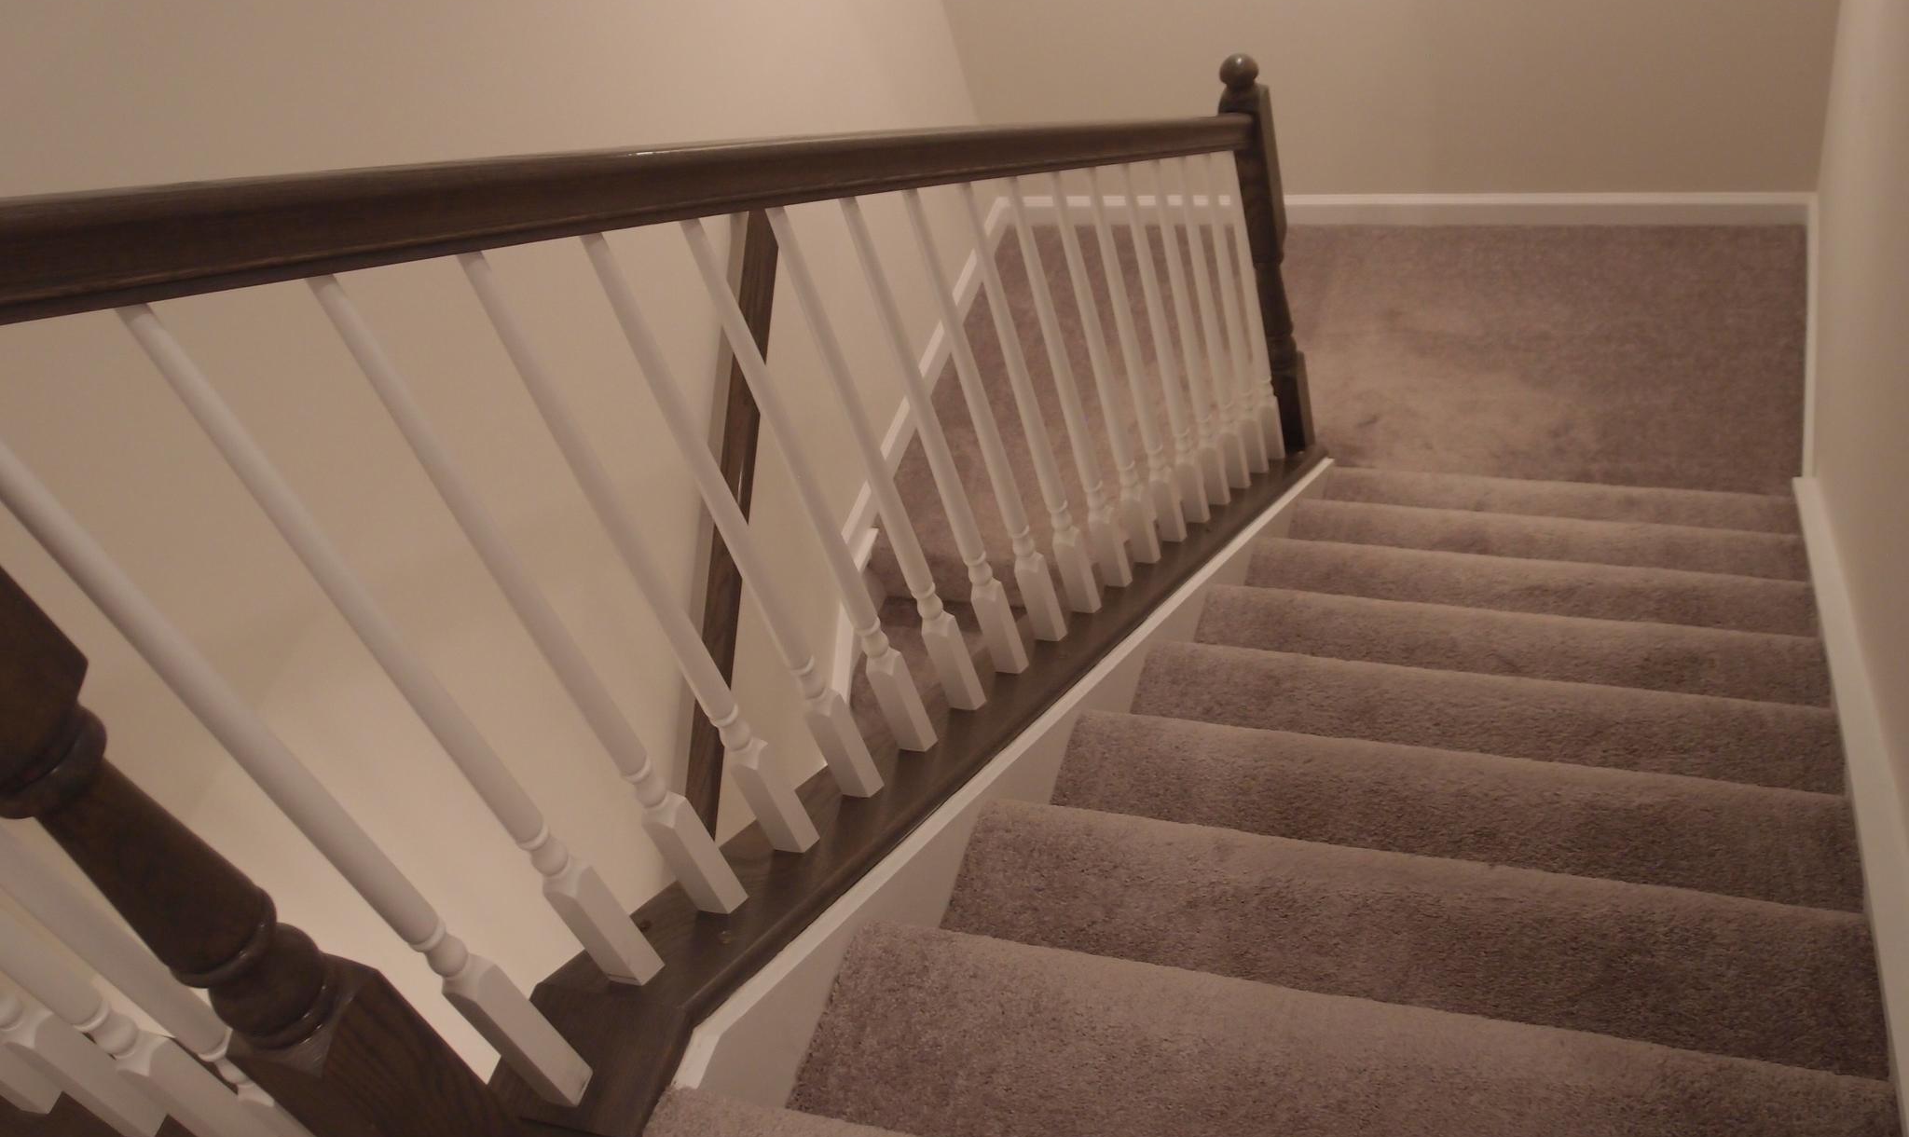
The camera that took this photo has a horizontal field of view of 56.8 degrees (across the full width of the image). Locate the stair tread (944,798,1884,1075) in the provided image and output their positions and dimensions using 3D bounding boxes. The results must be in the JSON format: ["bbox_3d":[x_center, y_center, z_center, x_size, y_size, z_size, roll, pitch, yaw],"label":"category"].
[{"bbox_3d":[0.414,0.424,1.792,0.906,0.045,0.296,5,50,23],"label":"stair tread"}]

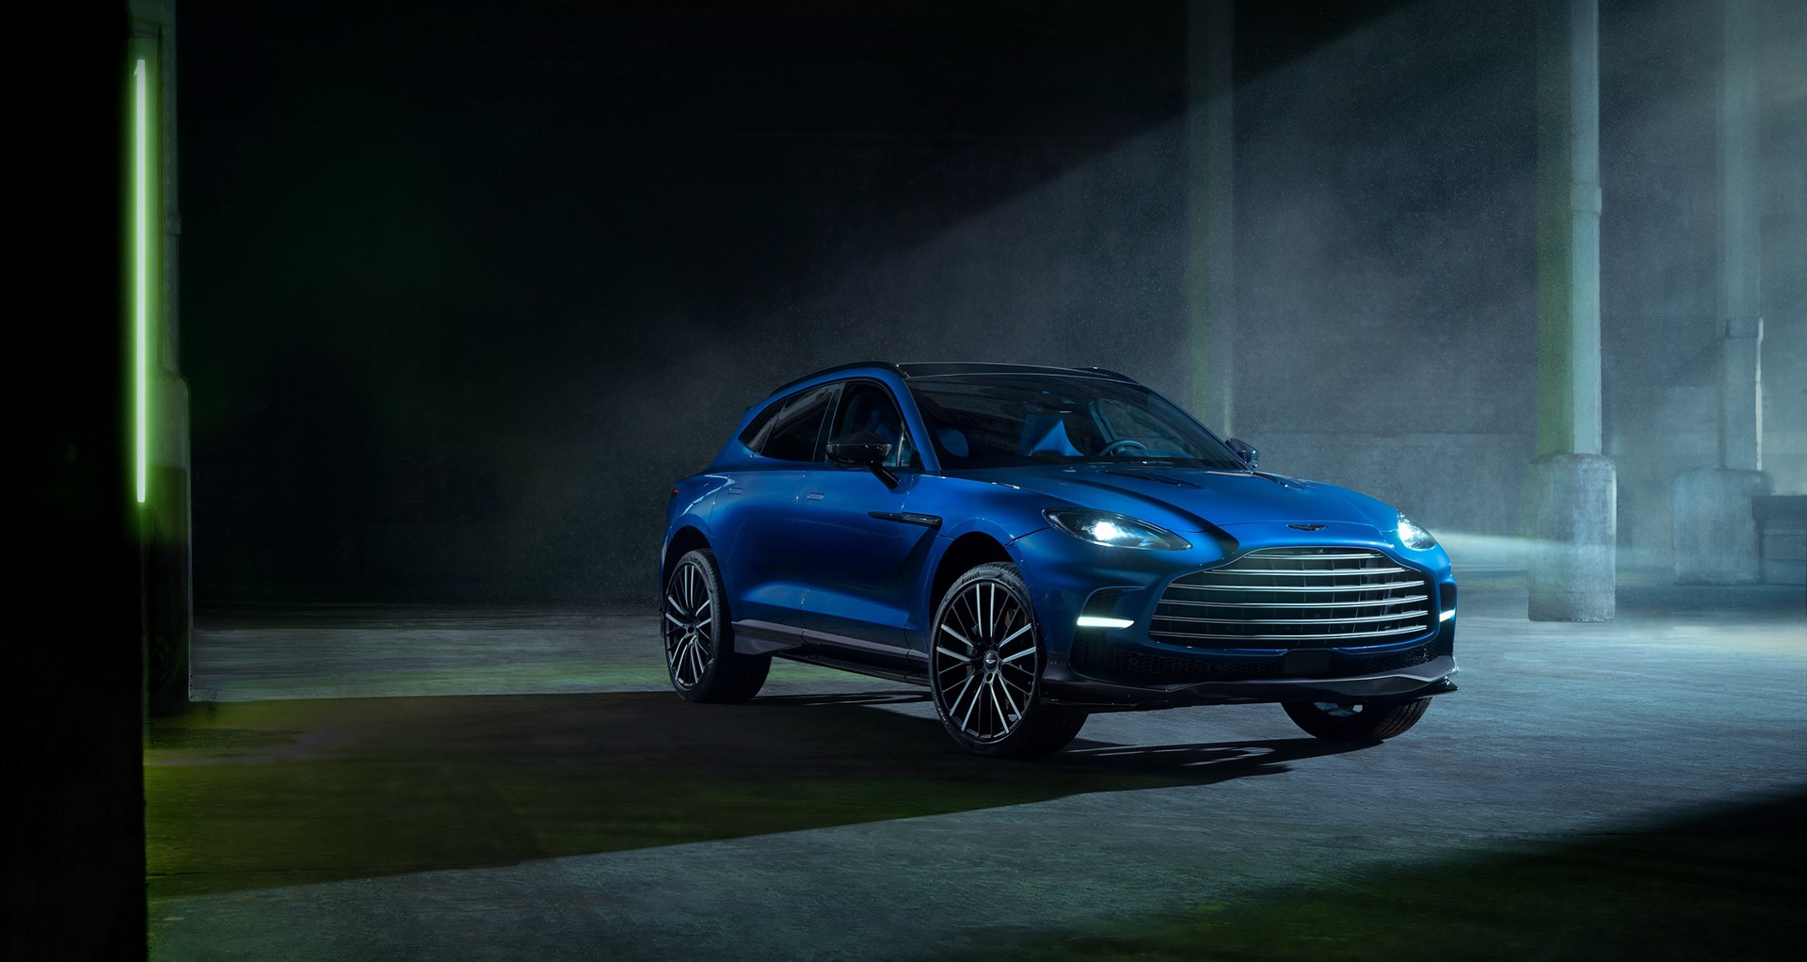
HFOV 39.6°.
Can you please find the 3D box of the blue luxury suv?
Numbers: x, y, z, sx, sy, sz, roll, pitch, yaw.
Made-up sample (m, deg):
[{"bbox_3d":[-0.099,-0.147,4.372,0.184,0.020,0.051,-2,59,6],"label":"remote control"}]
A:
[{"bbox_3d":[0.460,0.271,11.794,2.060,1.680,5.040,1,-1,-27],"label":"blue luxury suv"}]

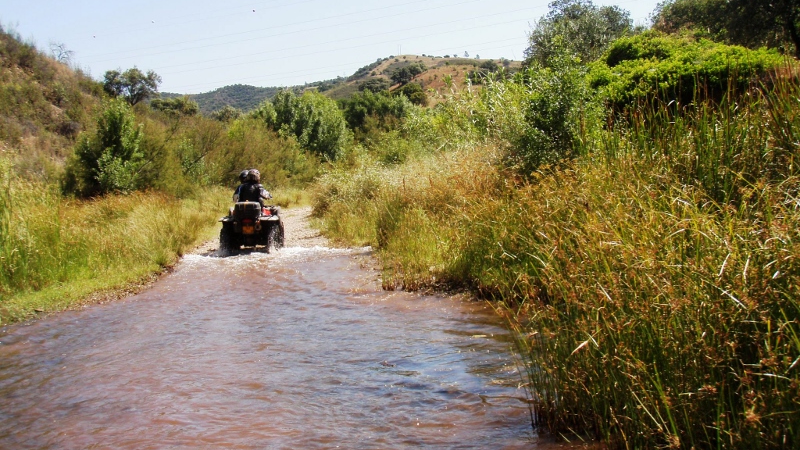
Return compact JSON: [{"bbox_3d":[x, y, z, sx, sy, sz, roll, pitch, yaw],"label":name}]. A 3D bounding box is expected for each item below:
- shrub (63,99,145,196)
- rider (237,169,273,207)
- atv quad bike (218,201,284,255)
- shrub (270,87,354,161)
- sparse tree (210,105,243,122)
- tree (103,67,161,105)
[{"bbox_3d":[-10.095,-2.613,30.000,2.750,3.350,2.600,0,3,0],"label":"shrub"},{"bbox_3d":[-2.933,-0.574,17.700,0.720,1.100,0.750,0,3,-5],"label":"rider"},{"bbox_3d":[-3.027,0.041,17.900,1.200,1.120,2.050,0,3,-5],"label":"atv quad bike"},{"bbox_3d":[-4.535,-4.945,45.000,4.200,4.100,3.900,0,3,0],"label":"shrub"},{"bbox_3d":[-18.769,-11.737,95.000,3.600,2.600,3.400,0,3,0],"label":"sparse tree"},{"bbox_3d":[-22.930,-11.743,75.000,5.000,3.500,4.500,0,3,0],"label":"tree"}]

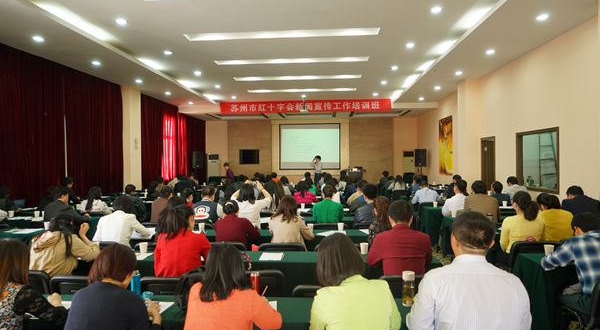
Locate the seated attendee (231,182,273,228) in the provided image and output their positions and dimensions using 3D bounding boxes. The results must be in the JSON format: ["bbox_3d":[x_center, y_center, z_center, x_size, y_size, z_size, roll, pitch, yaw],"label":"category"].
[{"bbox_3d":[-0.684,0.908,5.580,0.560,1.380,0.750,0,0,5],"label":"seated attendee"}]

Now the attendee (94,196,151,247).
[{"bbox_3d":[-1.997,0.979,4.500,0.600,1.270,0.780,0,0,9],"label":"attendee"}]

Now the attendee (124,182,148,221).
[{"bbox_3d":[-2.385,0.927,5.800,0.480,1.240,0.760,0,1,9],"label":"attendee"}]

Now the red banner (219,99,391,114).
[{"bbox_3d":[0.193,-2.041,14.000,6.000,0.430,0.020,-1,0,4],"label":"red banner"}]

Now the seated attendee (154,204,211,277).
[{"bbox_3d":[-0.903,0.966,3.250,0.480,1.310,0.800,-1,0,4],"label":"seated attendee"}]

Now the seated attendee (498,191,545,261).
[{"bbox_3d":[2.343,0.898,4.250,0.480,1.230,0.760,-1,1,4],"label":"seated attendee"}]

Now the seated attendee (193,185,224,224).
[{"bbox_3d":[-1.281,0.952,5.600,0.480,1.300,0.750,0,0,4],"label":"seated attendee"}]

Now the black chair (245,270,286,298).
[{"bbox_3d":[-0.331,1.190,3.159,0.470,0.850,0.560,-1,0,4],"label":"black chair"}]

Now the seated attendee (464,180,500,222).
[{"bbox_3d":[2.453,0.904,5.550,0.520,1.340,0.780,-1,0,4],"label":"seated attendee"}]

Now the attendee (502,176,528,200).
[{"bbox_3d":[4.141,0.840,7.650,0.520,1.250,0.780,-1,1,-8],"label":"attendee"}]

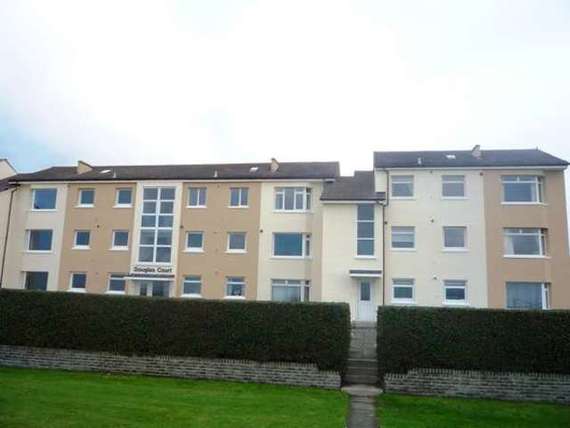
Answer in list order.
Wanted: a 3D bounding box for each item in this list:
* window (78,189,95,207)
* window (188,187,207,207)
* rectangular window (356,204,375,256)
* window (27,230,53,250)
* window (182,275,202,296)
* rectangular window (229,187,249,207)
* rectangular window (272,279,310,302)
[{"bbox_3d":[-12.452,-1.021,31.157,1.133,1.253,0.150,0,-10,10],"label":"window"},{"bbox_3d":[-5.259,-1.010,29.922,1.203,1.265,0.150,0,-10,10],"label":"window"},{"bbox_3d":[4.010,0.860,24.559,0.940,2.673,0.130,0,-8,10],"label":"rectangular window"},{"bbox_3d":[-15.246,1.676,30.729,1.851,1.373,0.130,0,-8,10],"label":"window"},{"bbox_3d":[-5.413,4.230,29.046,1.198,1.335,0.150,0,-10,10],"label":"window"},{"bbox_3d":[-2.662,-0.951,29.013,1.104,1.190,0.130,0,-8,10],"label":"rectangular window"},{"bbox_3d":[0.367,4.389,27.722,2.179,1.410,0.200,0,-8,10],"label":"rectangular window"}]

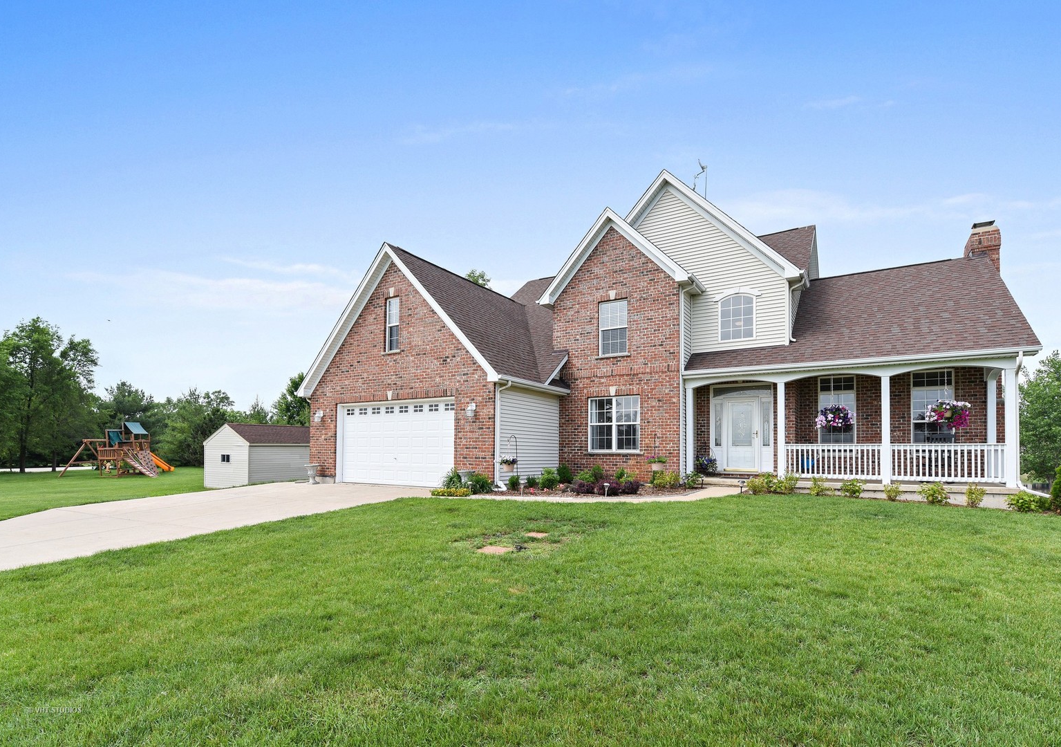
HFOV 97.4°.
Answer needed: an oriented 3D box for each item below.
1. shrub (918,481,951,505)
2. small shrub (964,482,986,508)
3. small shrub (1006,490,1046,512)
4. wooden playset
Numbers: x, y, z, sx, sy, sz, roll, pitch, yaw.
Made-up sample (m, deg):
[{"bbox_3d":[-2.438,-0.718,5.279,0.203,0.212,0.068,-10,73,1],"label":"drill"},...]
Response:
[{"bbox_3d":[9.256,2.749,10.700,0.580,0.540,0.550,-2,-5,29],"label":"shrub"},{"bbox_3d":[9.922,2.711,10.400,0.400,0.560,0.400,-2,-5,29],"label":"small shrub"},{"bbox_3d":[9.946,2.551,9.350,0.560,0.430,0.620,4,-6,-43],"label":"small shrub"},{"bbox_3d":[-28.000,5.120,31.900,5.000,3.600,4.300,2,-5,-20],"label":"wooden playset"}]

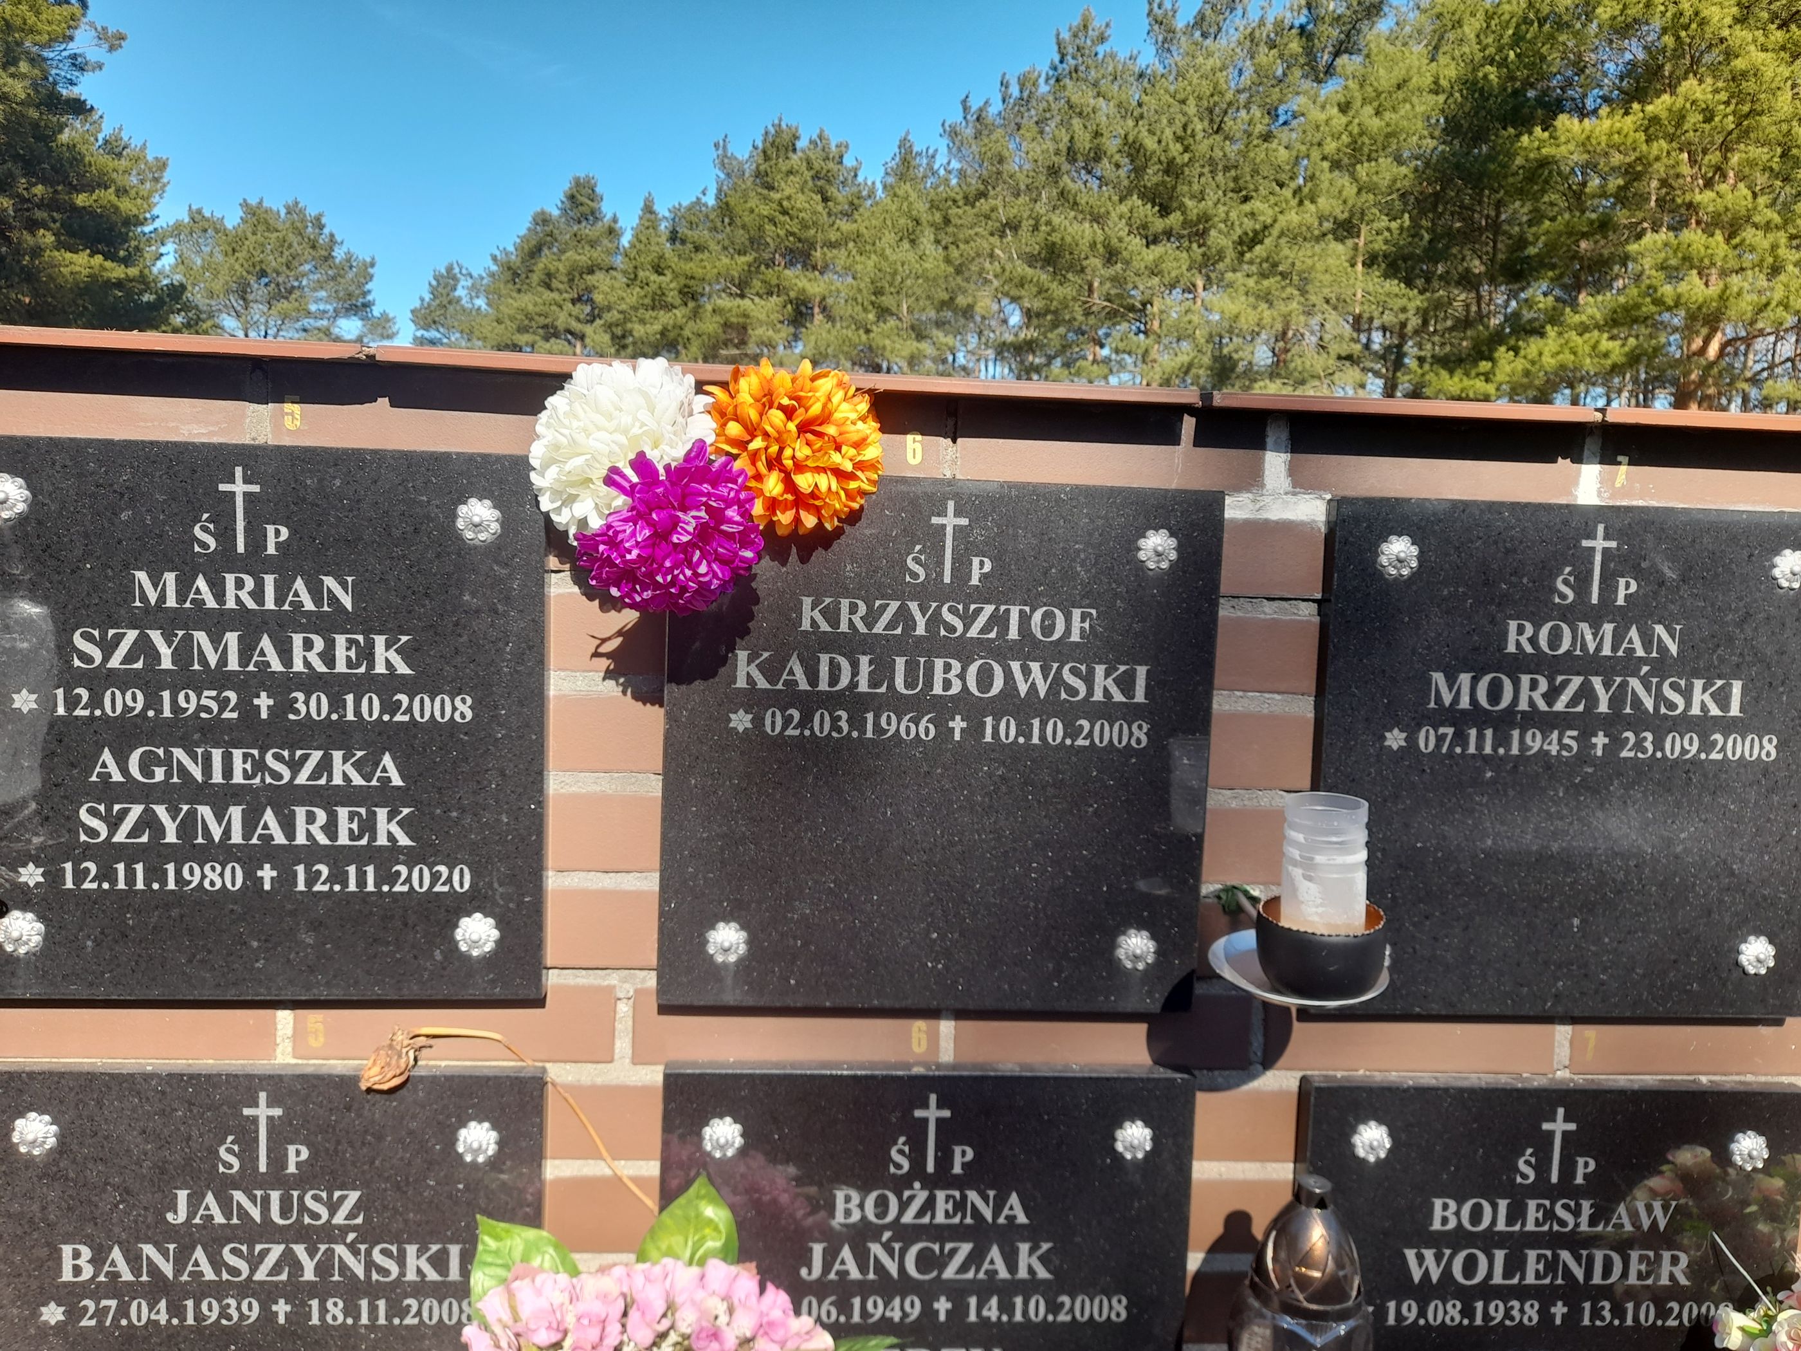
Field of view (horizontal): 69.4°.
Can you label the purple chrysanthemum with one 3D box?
[{"bbox_3d":[-0.162,-0.104,0.913,0.131,0.120,0.100,2,5,-4],"label":"purple chrysanthemum"}]

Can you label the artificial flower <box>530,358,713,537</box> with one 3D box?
[{"bbox_3d":[-0.201,-0.164,0.936,0.130,0.127,0.100,2,5,-4],"label":"artificial flower"}]

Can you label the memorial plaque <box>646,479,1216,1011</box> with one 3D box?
[{"bbox_3d":[0.030,0.056,1.011,0.423,0.410,0.022,2,5,-4],"label":"memorial plaque"}]

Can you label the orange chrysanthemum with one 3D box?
[{"bbox_3d":[-0.077,-0.165,0.942,0.127,0.126,0.100,2,5,-4],"label":"orange chrysanthemum"}]

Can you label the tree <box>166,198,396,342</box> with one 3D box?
[{"bbox_3d":[-18.312,-8.273,38.500,6.877,11.418,6.405,0,6,-25],"label":"tree"}]

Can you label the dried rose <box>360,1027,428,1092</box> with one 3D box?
[{"bbox_3d":[-0.384,0.292,0.987,0.050,0.048,0.036,2,5,-4],"label":"dried rose"}]

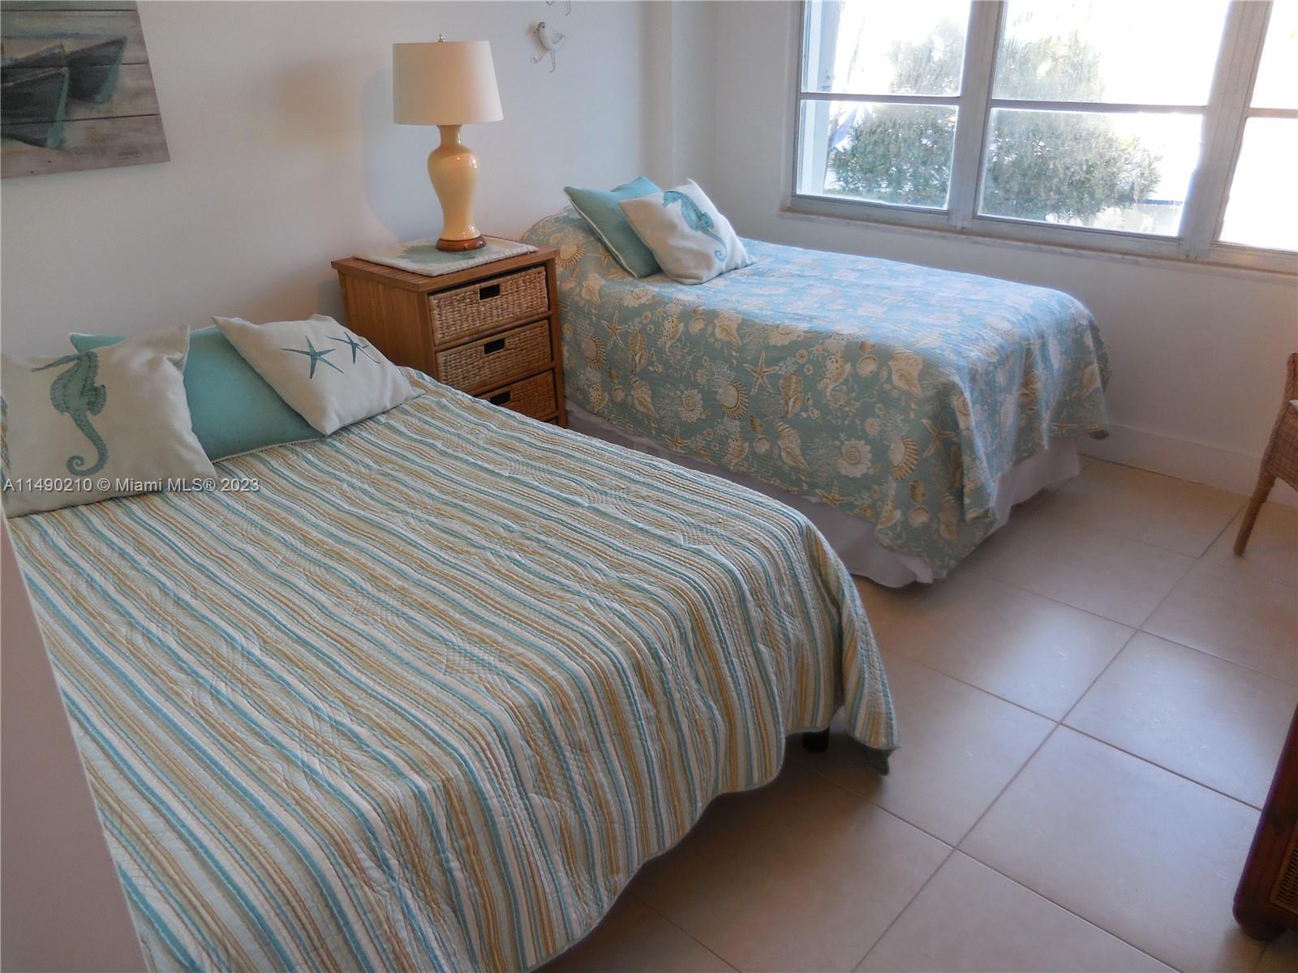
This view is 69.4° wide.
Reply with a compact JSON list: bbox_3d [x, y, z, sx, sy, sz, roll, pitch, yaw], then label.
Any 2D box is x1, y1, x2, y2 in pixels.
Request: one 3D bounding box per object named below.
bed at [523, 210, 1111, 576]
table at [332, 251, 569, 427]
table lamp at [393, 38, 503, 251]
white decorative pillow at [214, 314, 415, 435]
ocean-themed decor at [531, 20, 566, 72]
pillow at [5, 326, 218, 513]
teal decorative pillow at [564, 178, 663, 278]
[{"bbox_3d":[0.427,-0.540,3.491,2.098,0.752,1.158,21,33,39],"label":"bed"},{"bbox_3d":[-0.687,-0.433,3.403,0.528,0.792,0.610,20,33,38],"label":"table"},{"bbox_3d":[-0.695,-1.209,3.294,0.384,0.683,0.384,-1,25,1],"label":"table lamp"},{"bbox_3d":[-0.854,-0.324,2.465,0.406,0.142,0.396,44,30,5],"label":"white decorative pillow"},{"bbox_3d":[-0.382,-1.732,3.688,0.046,0.183,0.152,21,33,39],"label":"ocean-themed decor"},{"bbox_3d":[-1.229,-0.162,2.118,0.427,0.152,0.442,-12,60,-21],"label":"pillow"},{"bbox_3d":[-0.022,-0.994,3.552,0.442,0.147,0.442,-27,74,-43],"label":"teal decorative pillow"}]

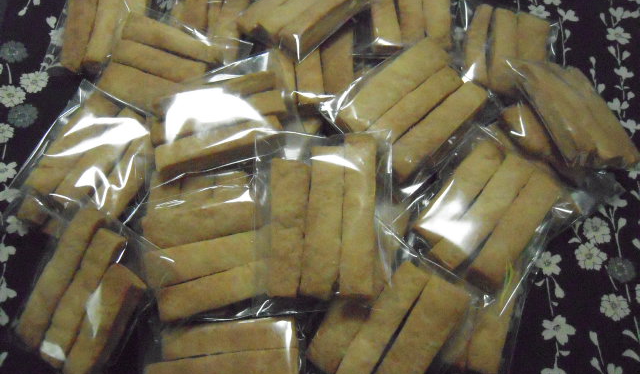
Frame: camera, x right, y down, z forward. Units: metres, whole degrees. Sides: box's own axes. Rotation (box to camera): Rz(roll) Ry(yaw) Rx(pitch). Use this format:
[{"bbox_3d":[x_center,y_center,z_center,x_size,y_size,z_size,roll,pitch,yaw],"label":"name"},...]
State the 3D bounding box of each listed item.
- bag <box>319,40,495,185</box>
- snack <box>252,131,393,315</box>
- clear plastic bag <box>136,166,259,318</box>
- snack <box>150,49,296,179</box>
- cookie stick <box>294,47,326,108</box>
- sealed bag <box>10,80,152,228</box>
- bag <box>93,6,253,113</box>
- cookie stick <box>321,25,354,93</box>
[{"bbox_3d":[0.081,-0.069,0.458,0.089,0.026,0.124,41,69,19],"label":"bag"},{"bbox_3d":[0.002,0.028,0.402,0.096,0.026,0.132,2,74,1],"label":"snack"},{"bbox_3d":[-0.081,0.048,0.412,0.120,0.026,0.090,-15,63,-8],"label":"clear plastic bag"},{"bbox_3d":[-0.085,-0.062,0.458,0.120,0.026,0.088,-14,63,-7],"label":"snack"},{"bbox_3d":[-0.011,-0.126,0.509,0.024,0.018,0.106,-5,62,-3],"label":"cookie stick"},{"bbox_3d":[-0.211,-0.029,0.459,0.090,0.026,0.120,14,63,7],"label":"sealed bag"},{"bbox_3d":[-0.141,-0.123,0.500,0.122,0.025,0.088,17,63,9],"label":"bag"},{"bbox_3d":[0.018,-0.129,0.510,0.024,0.018,0.106,-4,62,-2],"label":"cookie stick"}]

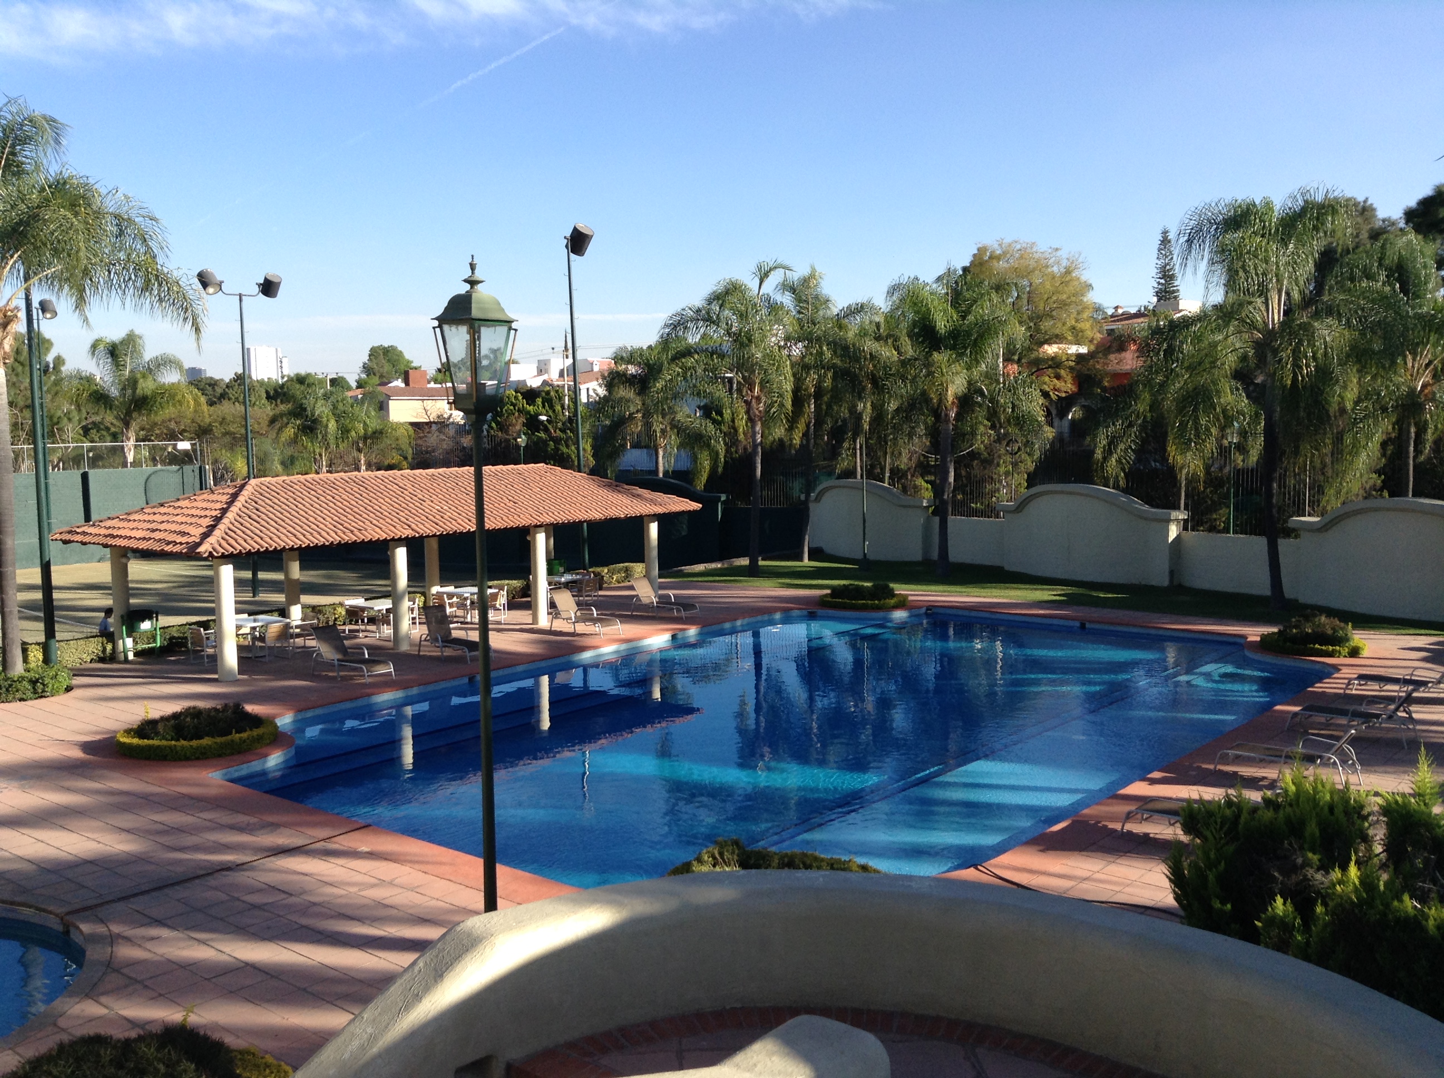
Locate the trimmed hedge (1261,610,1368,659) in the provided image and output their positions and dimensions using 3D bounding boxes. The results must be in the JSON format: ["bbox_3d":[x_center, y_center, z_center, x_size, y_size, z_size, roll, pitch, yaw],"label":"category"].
[{"bbox_3d":[13.079,2.002,30.407,2.300,0.820,2.200,2,6,23],"label":"trimmed hedge"}]

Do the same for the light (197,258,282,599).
[{"bbox_3d":[-13.816,-3.050,39.982,0.800,9.540,2.050,4,8,39],"label":"light"}]

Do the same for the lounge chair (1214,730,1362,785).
[{"bbox_3d":[8.260,3.110,20.125,1.880,0.820,0.680,4,8,39],"label":"lounge chair"}]

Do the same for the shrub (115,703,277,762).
[{"bbox_3d":[-8.684,3.061,22.736,2.530,0.612,2.530,-1,6,0],"label":"shrub"}]

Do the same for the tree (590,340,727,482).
[{"bbox_3d":[-2.447,-3.729,54.411,5.100,8.227,5.100,-1,6,0],"label":"tree"}]

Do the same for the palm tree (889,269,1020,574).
[{"bbox_3d":[7.330,-3.658,43.668,4.090,9.510,4.090,0,6,10],"label":"palm tree"}]

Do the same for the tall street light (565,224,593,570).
[{"bbox_3d":[-4.367,-4.105,42.058,0.750,10.890,0.750,4,7,40],"label":"tall street light"}]

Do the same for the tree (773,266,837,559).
[{"bbox_3d":[2.925,-4.303,47.825,2.500,10.050,2.700,0,6,4],"label":"tree"}]

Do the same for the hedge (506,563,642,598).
[{"bbox_3d":[-4.442,1.242,40.704,0.660,0.528,6.325,4,7,40],"label":"hedge"}]

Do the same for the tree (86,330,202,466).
[{"bbox_3d":[-23.543,-4.140,56.431,4.800,8.629,4.800,4,7,40],"label":"tree"}]

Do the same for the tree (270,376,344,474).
[{"bbox_3d":[-21.090,-4.766,70.221,3.800,6.960,3.800,-2,6,-17],"label":"tree"}]

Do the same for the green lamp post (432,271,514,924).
[{"bbox_3d":[-1.528,1.312,9.011,0.390,6.233,0.390,4,7,40],"label":"green lamp post"}]

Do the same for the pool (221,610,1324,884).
[{"bbox_3d":[2.123,3.548,25.960,13.871,1.300,20.636,4,7,40],"label":"pool"}]

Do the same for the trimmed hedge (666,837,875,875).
[{"bbox_3d":[0.585,3.770,15.044,2.450,0.750,2.450,0,6,2],"label":"trimmed hedge"}]

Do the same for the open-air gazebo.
[{"bbox_3d":[-7.691,0.260,33.886,6.325,3.932,14.245,4,7,40],"label":"open-air gazebo"}]

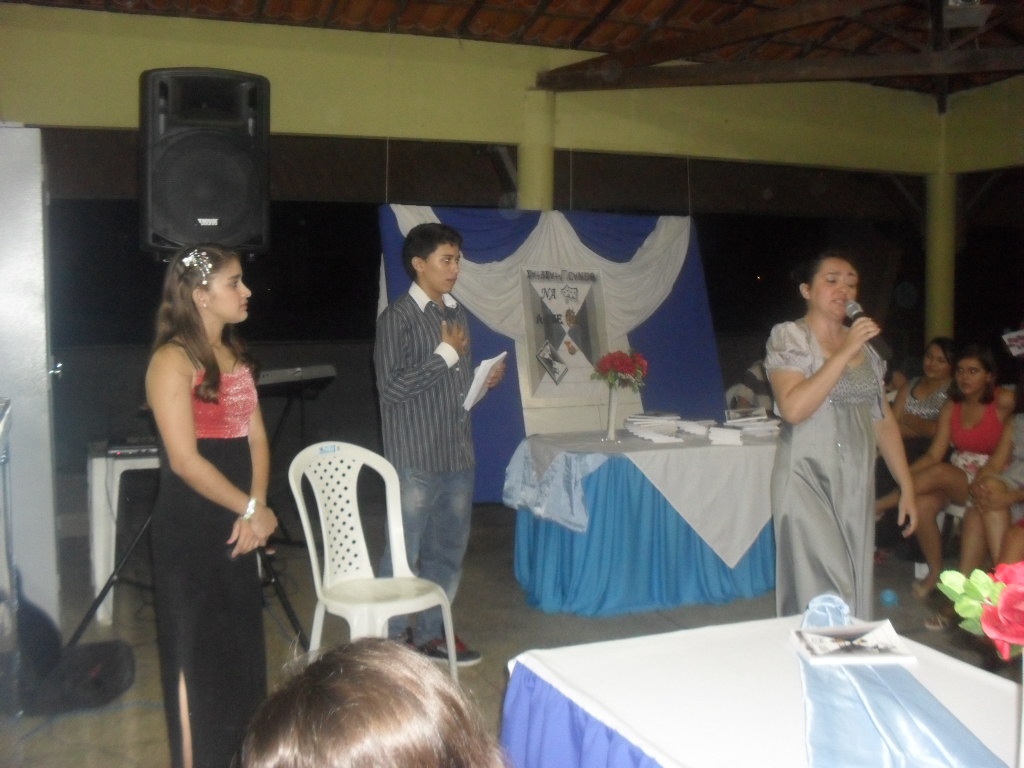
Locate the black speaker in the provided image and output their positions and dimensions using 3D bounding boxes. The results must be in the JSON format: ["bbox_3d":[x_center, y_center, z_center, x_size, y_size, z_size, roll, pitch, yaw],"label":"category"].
[{"bbox_3d":[-1.235,-0.872,4.142,0.450,0.700,0.400,-2,5,-24],"label":"black speaker"}]

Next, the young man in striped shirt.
[{"bbox_3d":[-0.290,0.220,4.032,0.440,1.690,0.480,3,6,32],"label":"young man in striped shirt"}]

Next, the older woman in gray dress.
[{"bbox_3d":[1.160,0.298,3.757,0.540,1.570,0.420,-2,5,-20],"label":"older woman in gray dress"}]

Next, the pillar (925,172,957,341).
[{"bbox_3d":[3.390,-0.478,8.138,0.240,2.400,0.240,-2,5,-22],"label":"pillar"}]

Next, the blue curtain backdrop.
[{"bbox_3d":[0.320,-0.182,6.728,2.420,1.920,0.120,-2,5,-22],"label":"blue curtain backdrop"}]

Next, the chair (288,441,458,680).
[{"bbox_3d":[-0.440,0.660,3.506,0.430,0.890,0.520,-4,6,-38],"label":"chair"}]

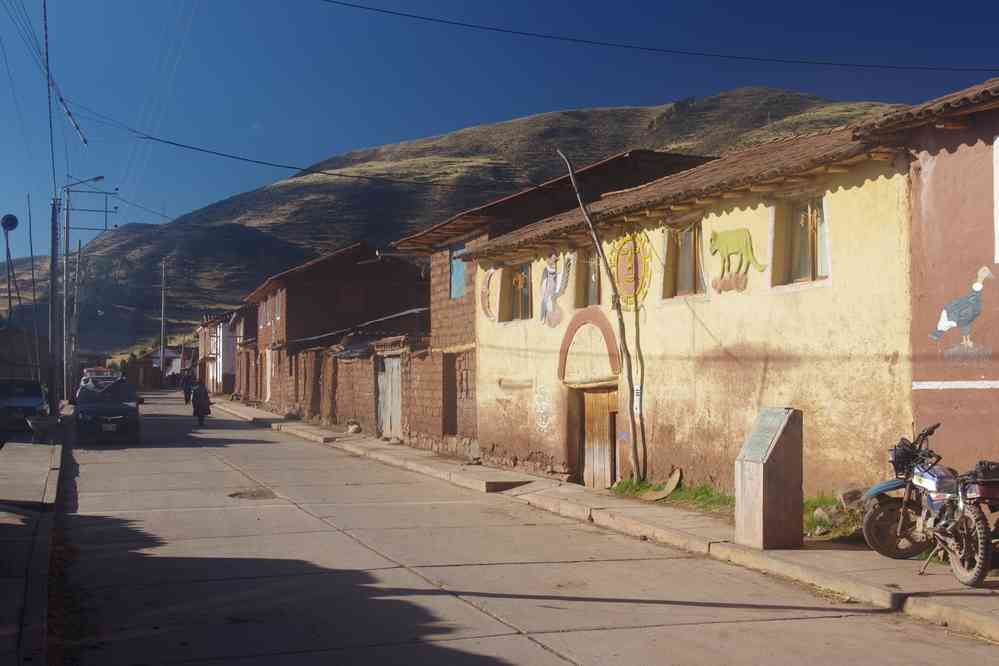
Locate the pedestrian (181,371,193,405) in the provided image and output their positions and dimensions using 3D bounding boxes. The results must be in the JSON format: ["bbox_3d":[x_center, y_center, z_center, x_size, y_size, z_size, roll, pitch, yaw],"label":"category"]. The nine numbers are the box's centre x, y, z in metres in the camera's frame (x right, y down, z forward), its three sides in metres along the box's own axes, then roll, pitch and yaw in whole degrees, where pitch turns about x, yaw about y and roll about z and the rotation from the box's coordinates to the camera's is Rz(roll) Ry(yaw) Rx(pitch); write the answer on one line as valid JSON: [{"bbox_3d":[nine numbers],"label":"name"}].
[{"bbox_3d":[-15.939,2.800,64.945,0.520,1.680,0.360,1,-2,-18],"label":"pedestrian"}]

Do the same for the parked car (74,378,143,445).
[{"bbox_3d":[-10.835,2.108,35.193,1.720,1.620,4.300,1,-2,-18],"label":"parked car"}]

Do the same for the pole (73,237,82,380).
[{"bbox_3d":[-22.826,-0.756,69.053,0.280,8.490,0.280,3,-2,-18],"label":"pole"}]

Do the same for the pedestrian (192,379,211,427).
[{"bbox_3d":[-9.892,2.308,42.250,0.560,1.580,0.450,1,-2,-18],"label":"pedestrian"}]

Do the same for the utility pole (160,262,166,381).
[{"bbox_3d":[-27.130,-0.887,103.072,0.350,10.250,0.350,1,-2,-18],"label":"utility pole"}]

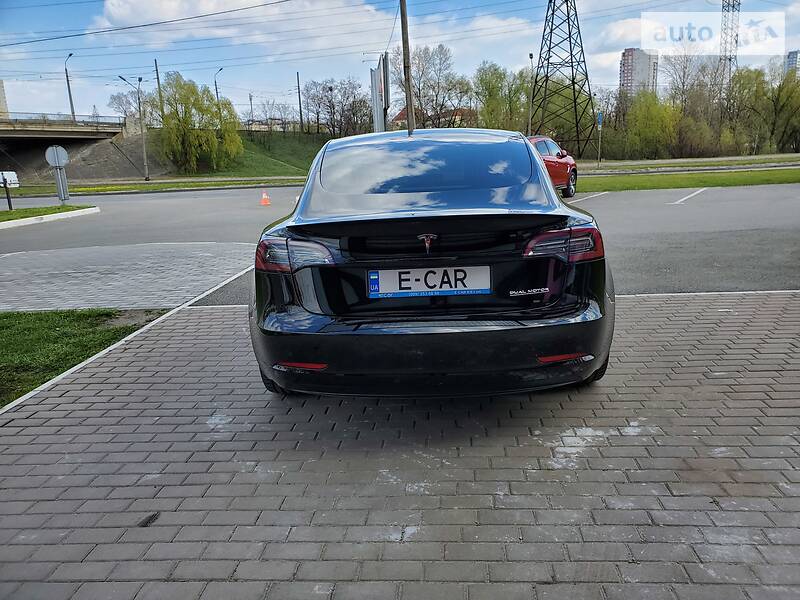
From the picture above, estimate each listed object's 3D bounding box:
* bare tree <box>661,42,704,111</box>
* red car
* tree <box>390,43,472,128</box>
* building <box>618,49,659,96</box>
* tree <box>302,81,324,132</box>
[{"bbox_3d":[34.675,-24.675,73.774,4.918,13.039,4.918,-2,13,0],"label":"bare tree"},{"bbox_3d":[3.193,-3.427,15.778,1.860,1.650,4.550,7,16,33],"label":"red car"},{"bbox_3d":[5.219,-34.719,99.496,13.514,14.758,12.163,-2,13,0],"label":"tree"},{"bbox_3d":[205.915,-173.093,518.694,25.000,80.497,21.000,-6,14,-13],"label":"building"},{"bbox_3d":[-13.892,-31.004,96.526,3.499,8.040,3.499,-2,13,0],"label":"tree"}]

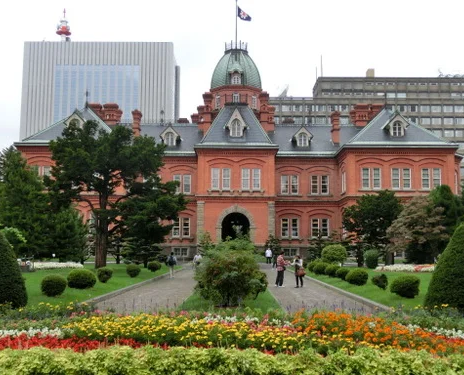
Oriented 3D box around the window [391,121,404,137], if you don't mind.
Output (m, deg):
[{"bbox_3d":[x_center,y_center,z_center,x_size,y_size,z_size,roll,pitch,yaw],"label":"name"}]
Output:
[{"bbox_3d":[21.821,-7.759,76.182,1.770,2.100,0.250,0,-6,0],"label":"window"}]

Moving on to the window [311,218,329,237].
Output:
[{"bbox_3d":[11.786,5.420,77.164,2.471,2.560,0.300,0,-6,0],"label":"window"}]

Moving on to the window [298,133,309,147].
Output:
[{"bbox_3d":[10.060,-6.626,80.510,1.480,1.940,0.250,0,-6,0],"label":"window"}]

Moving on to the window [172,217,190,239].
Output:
[{"bbox_3d":[-7.282,5.790,83.317,2.597,2.836,0.300,0,-6,0],"label":"window"}]

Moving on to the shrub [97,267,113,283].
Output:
[{"bbox_3d":[-5.933,4.127,27.100,0.750,0.743,0.750,0,-6,0],"label":"shrub"}]

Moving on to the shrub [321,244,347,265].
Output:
[{"bbox_3d":[8.755,5.802,49.668,2.210,1.710,2.200,0,-6,0],"label":"shrub"}]

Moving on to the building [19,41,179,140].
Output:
[{"bbox_3d":[-53.520,-14.722,242.978,60.000,84.569,31.000,0,-6,0],"label":"building"}]

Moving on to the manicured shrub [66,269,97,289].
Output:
[{"bbox_3d":[-5.997,3.671,23.145,1.162,0.804,1.069,0,-6,0],"label":"manicured shrub"}]

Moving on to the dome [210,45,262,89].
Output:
[{"bbox_3d":[0.736,-18.676,89.518,7.917,7.030,7.700,0,-6,0],"label":"dome"}]

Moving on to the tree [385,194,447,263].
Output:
[{"bbox_3d":[17.938,4.095,55.873,6.000,6.820,5.600,0,-6,0],"label":"tree"}]

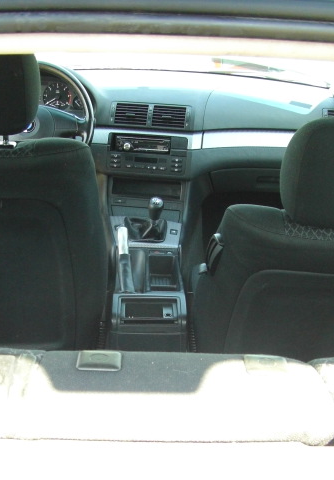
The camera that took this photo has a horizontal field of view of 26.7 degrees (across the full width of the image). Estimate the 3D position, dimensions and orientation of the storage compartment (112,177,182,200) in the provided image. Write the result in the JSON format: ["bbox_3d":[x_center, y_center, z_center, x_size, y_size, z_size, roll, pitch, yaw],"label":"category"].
[{"bbox_3d":[-0.066,-0.168,2.260,0.220,0.062,0.100,1,7,-3],"label":"storage compartment"}]

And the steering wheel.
[{"bbox_3d":[-0.399,-0.323,2.030,0.380,0.380,0.110,1,-6,-3],"label":"steering wheel"}]

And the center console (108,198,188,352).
[{"bbox_3d":[-0.057,0.062,1.943,0.205,0.260,0.660,1,17,-3],"label":"center console"}]

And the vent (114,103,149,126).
[{"bbox_3d":[-0.114,-0.411,2.316,0.112,0.068,0.040,2,2,1],"label":"vent"}]

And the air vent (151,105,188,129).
[{"bbox_3d":[0.007,-0.402,2.311,0.112,0.068,0.040,2,2,1],"label":"air vent"}]

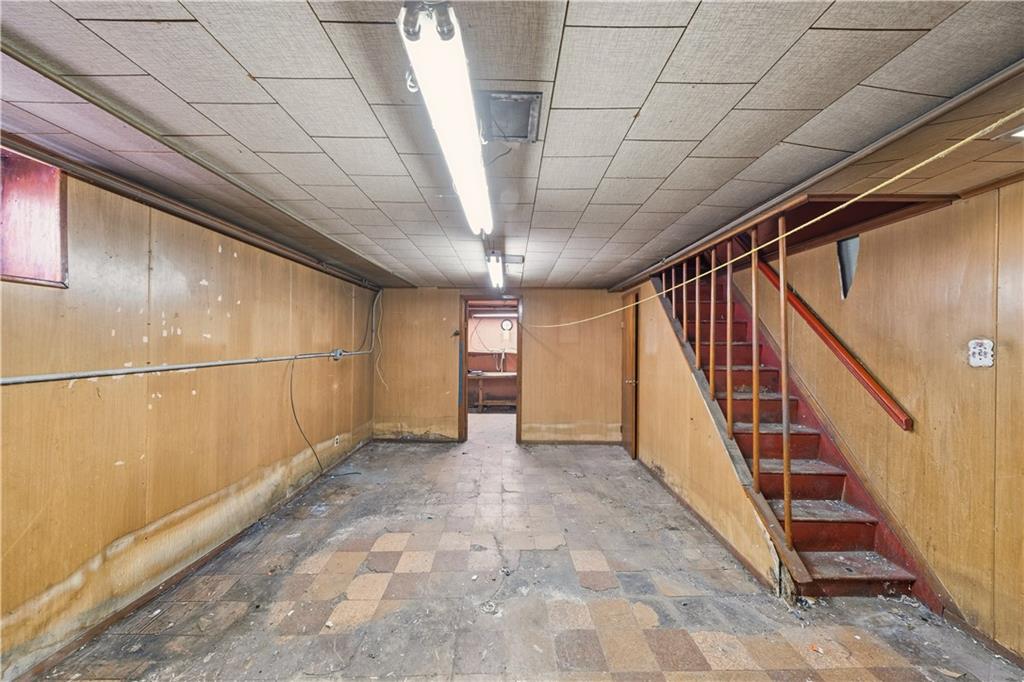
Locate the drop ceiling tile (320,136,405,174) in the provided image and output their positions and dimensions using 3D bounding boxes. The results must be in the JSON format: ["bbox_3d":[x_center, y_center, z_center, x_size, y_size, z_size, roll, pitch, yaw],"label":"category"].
[{"bbox_3d":[-0.634,-0.804,1.483,0.307,0.020,0.297,1,-1,0],"label":"drop ceiling tile"}]

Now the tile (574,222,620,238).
[{"bbox_3d":[0.593,-0.776,2.374,0.307,0.020,0.297,1,-1,0],"label":"tile"}]

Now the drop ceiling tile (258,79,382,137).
[{"bbox_3d":[-0.631,-0.802,1.184,0.305,0.020,0.302,1,-1,0],"label":"drop ceiling tile"}]

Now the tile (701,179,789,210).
[{"bbox_3d":[1.194,-0.775,1.779,0.282,0.020,0.297,1,-1,0],"label":"tile"}]

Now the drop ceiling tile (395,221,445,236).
[{"bbox_3d":[-0.638,-0.798,2.395,0.298,0.020,0.300,1,-1,0],"label":"drop ceiling tile"}]

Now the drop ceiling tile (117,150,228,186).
[{"bbox_3d":[-1.559,-0.818,1.613,0.285,0.020,0.300,1,-1,0],"label":"drop ceiling tile"}]

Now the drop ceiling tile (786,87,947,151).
[{"bbox_3d":[1.216,-0.774,1.197,0.304,0.020,0.297,9,-1,0],"label":"drop ceiling tile"}]

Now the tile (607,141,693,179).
[{"bbox_3d":[0.587,-0.783,1.476,0.305,0.020,0.302,1,-1,0],"label":"tile"}]

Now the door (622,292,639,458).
[{"bbox_3d":[1.505,0.435,4.430,0.050,2.020,0.640,0,0,5],"label":"door"}]

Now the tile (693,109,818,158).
[{"bbox_3d":[0.893,-0.782,1.292,0.305,0.020,0.302,1,-1,0],"label":"tile"}]

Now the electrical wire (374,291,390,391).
[{"bbox_3d":[-1.837,-0.007,4.851,0.190,1.430,0.060,1,-1,0],"label":"electrical wire"}]

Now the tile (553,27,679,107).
[{"bbox_3d":[0.285,-0.797,1.005,0.307,0.020,0.297,1,-1,0],"label":"tile"}]

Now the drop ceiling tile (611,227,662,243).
[{"bbox_3d":[0.899,-0.770,2.491,0.307,0.020,0.297,1,-1,0],"label":"drop ceiling tile"}]

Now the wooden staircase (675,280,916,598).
[{"bbox_3d":[1.900,0.330,2.830,0.730,2.220,1.980,0,0,0],"label":"wooden staircase"}]

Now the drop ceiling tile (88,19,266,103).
[{"bbox_3d":[-0.947,-0.820,1.013,0.304,0.020,0.300,1,-1,0],"label":"drop ceiling tile"}]

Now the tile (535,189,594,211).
[{"bbox_3d":[0.281,-0.780,1.889,0.305,0.020,0.302,1,-1,0],"label":"tile"}]

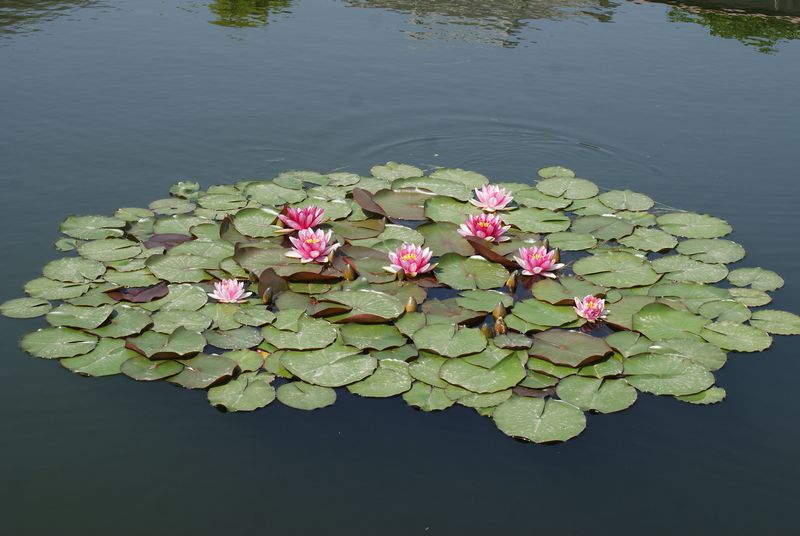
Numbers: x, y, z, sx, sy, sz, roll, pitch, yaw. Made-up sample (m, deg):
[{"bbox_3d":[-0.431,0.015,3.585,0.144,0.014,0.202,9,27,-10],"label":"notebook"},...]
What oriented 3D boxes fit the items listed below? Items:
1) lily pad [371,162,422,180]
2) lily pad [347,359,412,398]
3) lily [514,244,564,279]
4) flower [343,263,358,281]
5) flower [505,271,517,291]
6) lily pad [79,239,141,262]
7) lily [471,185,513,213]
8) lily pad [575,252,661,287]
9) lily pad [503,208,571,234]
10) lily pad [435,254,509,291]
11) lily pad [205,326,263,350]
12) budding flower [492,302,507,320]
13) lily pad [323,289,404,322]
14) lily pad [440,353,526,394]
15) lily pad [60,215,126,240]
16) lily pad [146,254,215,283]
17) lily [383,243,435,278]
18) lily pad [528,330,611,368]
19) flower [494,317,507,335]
[{"bbox_3d":[-0.009,-0.298,5.154,0.162,0.020,0.151,0,23,0],"label":"lily pad"},{"bbox_3d":[-0.047,0.255,3.832,0.151,0.018,0.172,0,24,0],"label":"lily pad"},{"bbox_3d":[0.374,-0.014,4.474,0.136,0.057,0.136,0,24,0],"label":"lily"},{"bbox_3d":[-0.129,0.009,4.355,0.034,0.047,0.034,0,23,0],"label":"flower"},{"bbox_3d":[0.287,0.034,4.323,0.027,0.056,0.027,16,22,-7],"label":"flower"},{"bbox_3d":[-0.792,-0.048,4.566,0.175,0.020,0.175,0,23,0],"label":"lily pad"},{"bbox_3d":[0.269,-0.199,4.845,0.127,0.070,0.125,0,23,0],"label":"lily"},{"bbox_3d":[0.553,0.005,4.226,0.228,0.025,0.228,0,23,0],"label":"lily pad"},{"bbox_3d":[0.371,-0.128,4.532,0.190,0.022,0.186,0,23,0],"label":"lily pad"},{"bbox_3d":[0.196,0.010,4.490,0.203,0.030,0.208,0,24,0],"label":"lily pad"},{"bbox_3d":[-0.404,0.169,4.055,0.141,0.020,0.141,0,23,0],"label":"lily pad"},{"bbox_3d":[0.244,0.106,4.088,0.036,0.055,0.036,0,24,0],"label":"budding flower"},{"bbox_3d":[-0.100,0.100,4.187,0.228,0.045,0.195,6,24,14],"label":"lily pad"},{"bbox_3d":[0.184,0.232,3.681,0.190,0.032,0.203,0,23,0],"label":"lily pad"},{"bbox_3d":[-0.867,-0.115,4.723,0.187,0.020,0.187,0,23,0],"label":"lily pad"},{"bbox_3d":[-0.578,0.003,4.398,0.179,0.018,0.169,0,24,0],"label":"lily pad"},{"bbox_3d":[0.025,-0.024,4.382,0.132,0.055,0.132,0,24,0],"label":"lily"},{"bbox_3d":[0.389,0.181,3.796,0.193,0.035,0.193,0,23,0],"label":"lily pad"},{"bbox_3d":[0.244,0.140,4.060,0.029,0.044,0.029,0,23,0],"label":"flower"}]

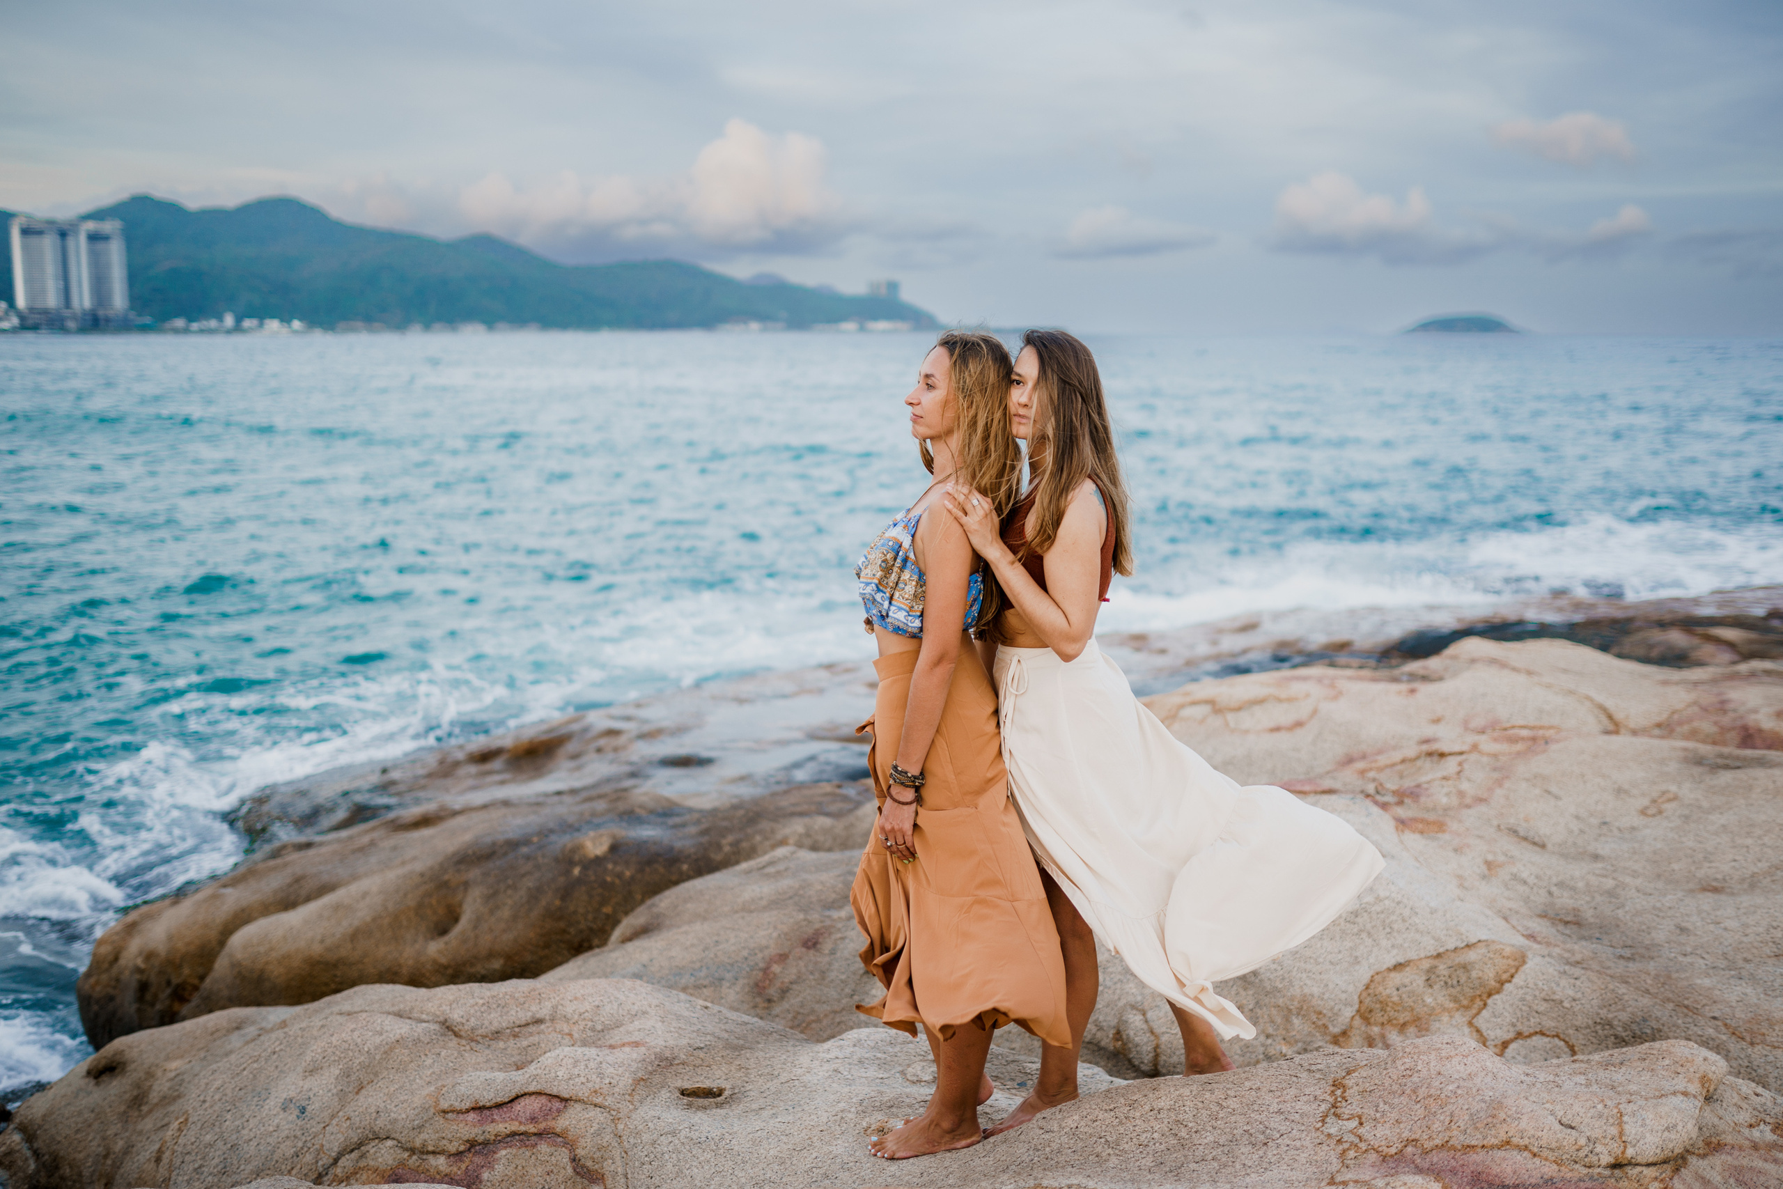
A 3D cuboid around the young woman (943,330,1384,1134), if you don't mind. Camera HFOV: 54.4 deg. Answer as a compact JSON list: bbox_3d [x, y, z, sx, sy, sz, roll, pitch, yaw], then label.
[{"bbox_3d":[0.557,0.297,3.564,0.820,1.650,0.500,-2,9,-15],"label":"young woman"}]

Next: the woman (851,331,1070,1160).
[{"bbox_3d":[0.139,0.312,3.496,0.410,1.660,0.460,-2,9,-12],"label":"woman"}]

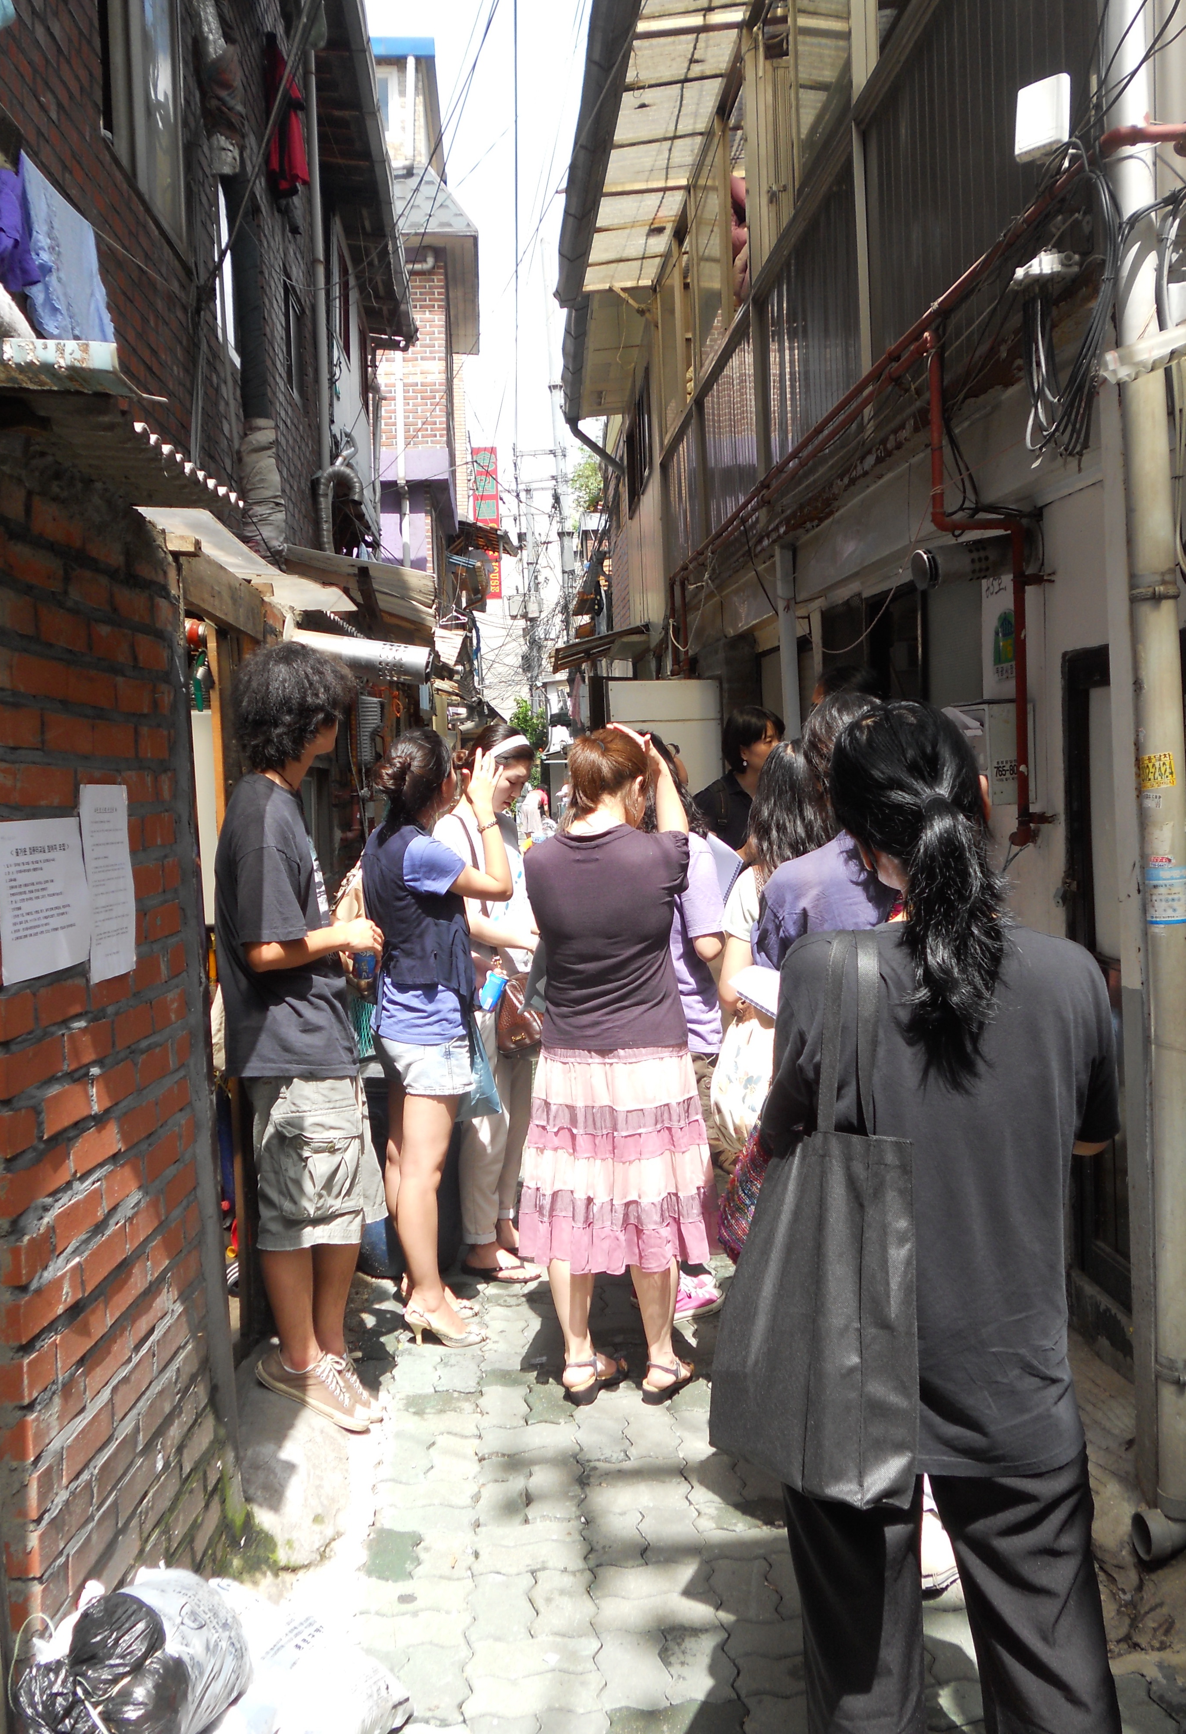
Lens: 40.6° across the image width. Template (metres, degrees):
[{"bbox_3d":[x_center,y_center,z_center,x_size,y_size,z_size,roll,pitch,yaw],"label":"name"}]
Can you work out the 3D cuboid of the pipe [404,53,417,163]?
[{"bbox_3d":[-1.986,-8.274,17.500,0.090,1.170,0.090,1,3,-4],"label":"pipe"}]

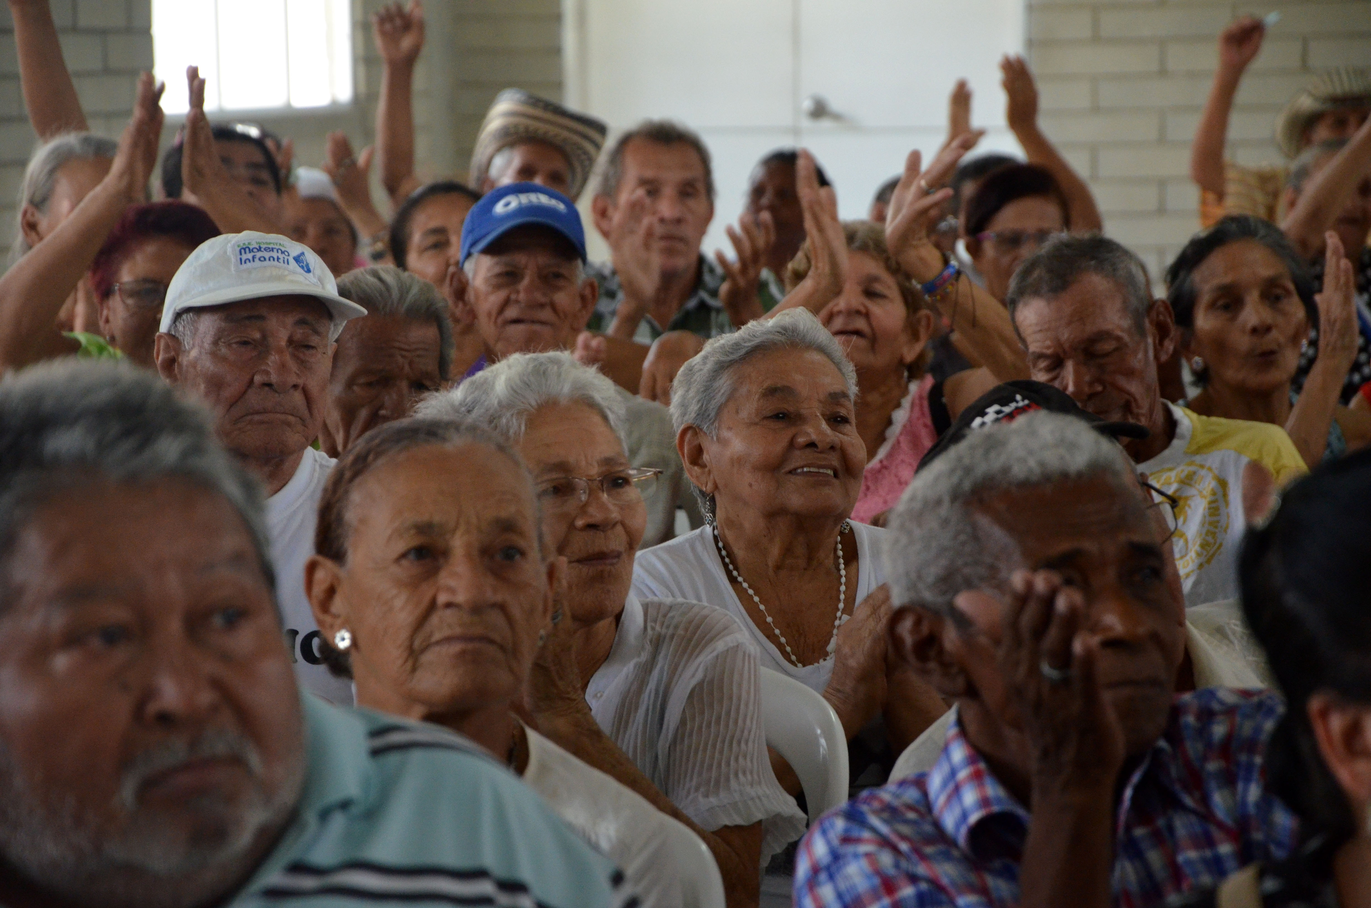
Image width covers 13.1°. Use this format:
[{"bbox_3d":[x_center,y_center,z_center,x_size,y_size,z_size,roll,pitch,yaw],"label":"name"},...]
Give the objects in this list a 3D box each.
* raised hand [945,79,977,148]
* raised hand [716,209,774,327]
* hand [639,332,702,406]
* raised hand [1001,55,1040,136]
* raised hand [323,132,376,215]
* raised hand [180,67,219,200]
[{"bbox_3d":[0.527,-0.651,11.500,0.055,0.150,0.080,2,4,-18],"label":"raised hand"},{"bbox_3d":[0.088,-0.271,8.700,0.080,0.170,0.095,2,6,-45],"label":"raised hand"},{"bbox_3d":[-0.018,-0.116,8.100,0.100,0.110,0.095,2,5,30],"label":"hand"},{"bbox_3d":[0.643,-0.694,11.500,0.060,0.160,0.080,-4,5,31],"label":"raised hand"},{"bbox_3d":[-0.612,-0.511,10.900,0.095,0.160,0.060,-17,5,-36],"label":"raised hand"},{"bbox_3d":[-0.668,-0.441,8.200,0.055,0.185,0.090,-6,4,-17],"label":"raised hand"}]

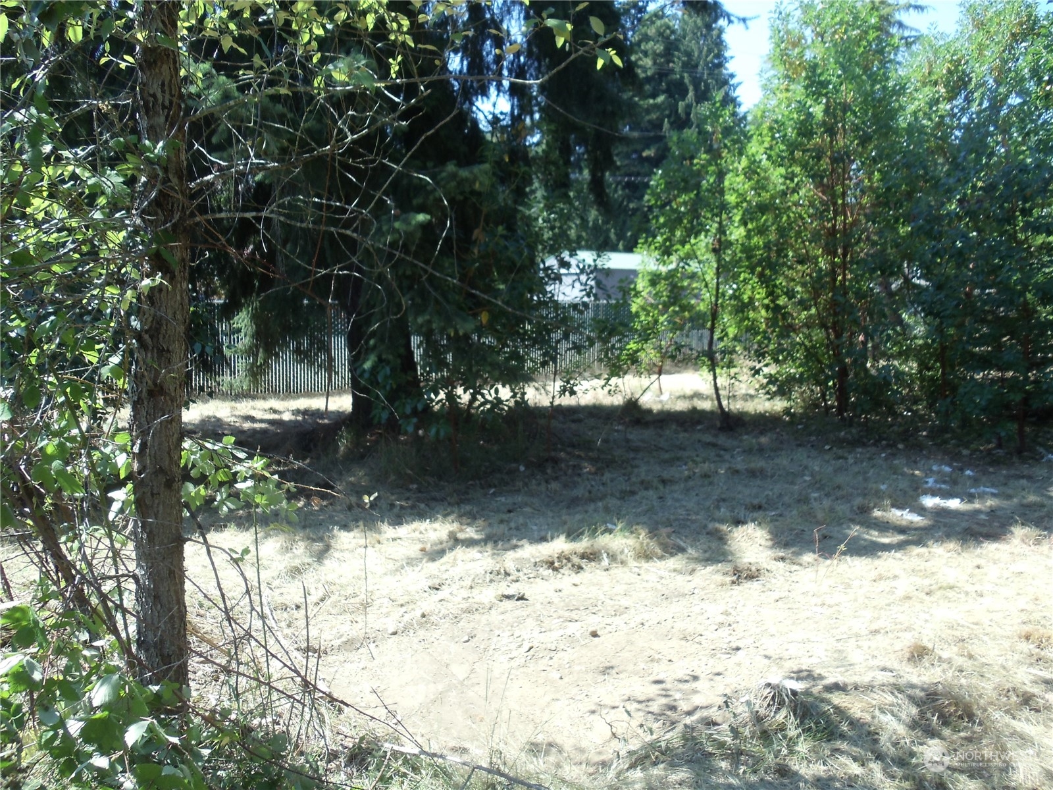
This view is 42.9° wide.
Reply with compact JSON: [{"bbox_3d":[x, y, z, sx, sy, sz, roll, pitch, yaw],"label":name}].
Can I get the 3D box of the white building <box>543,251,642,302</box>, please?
[{"bbox_3d":[4.858,-4.771,64.804,4.300,4.100,9.800,3,5,41],"label":"white building"}]

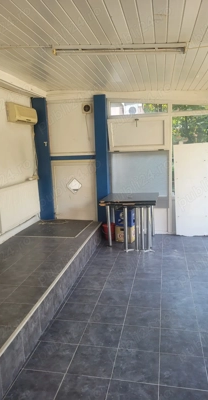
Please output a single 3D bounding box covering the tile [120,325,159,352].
[{"bbox_3d":[0.312,1.188,2.570,0.330,0.015,0.330,0,10,12],"label":"tile"}]

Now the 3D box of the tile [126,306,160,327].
[{"bbox_3d":[0.377,1.128,2.897,0.330,0.010,0.330,0,10,12],"label":"tile"}]

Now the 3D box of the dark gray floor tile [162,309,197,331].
[{"bbox_3d":[0.703,1.128,2.829,0.330,0.010,0.330,0,10,12],"label":"dark gray floor tile"}]

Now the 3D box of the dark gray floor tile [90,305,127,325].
[{"bbox_3d":[0.052,1.131,2.958,0.330,0.015,0.330,0,10,12],"label":"dark gray floor tile"}]

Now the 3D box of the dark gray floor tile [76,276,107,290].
[{"bbox_3d":[-0.142,1.018,3.668,0.330,0.015,0.330,0,10,12],"label":"dark gray floor tile"}]

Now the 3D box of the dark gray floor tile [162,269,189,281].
[{"bbox_3d":[0.901,0.954,3.793,0.330,0.010,0.330,0,10,12],"label":"dark gray floor tile"}]

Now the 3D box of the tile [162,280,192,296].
[{"bbox_3d":[0.837,1.016,3.466,0.330,0.015,0.330,0,10,12],"label":"tile"}]

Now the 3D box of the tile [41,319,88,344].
[{"bbox_3d":[-0.342,1.187,2.710,0.330,0.010,0.330,0,10,12],"label":"tile"}]

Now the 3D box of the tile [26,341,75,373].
[{"bbox_3d":[-0.406,1.246,2.383,0.330,0.015,0.330,0,10,12],"label":"tile"}]

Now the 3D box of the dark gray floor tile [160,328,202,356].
[{"bbox_3d":[0.638,1.187,2.502,0.330,0.015,0.330,0,10,12],"label":"dark gray floor tile"}]

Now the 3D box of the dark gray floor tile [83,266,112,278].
[{"bbox_3d":[-0.086,0.953,3.978,0.335,0.015,0.329,0,10,12],"label":"dark gray floor tile"}]

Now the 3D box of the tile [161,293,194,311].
[{"bbox_3d":[0.769,1.072,3.143,0.335,0.015,0.329,0,10,12],"label":"tile"}]

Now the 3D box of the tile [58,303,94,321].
[{"bbox_3d":[-0.281,1.131,3.028,0.335,0.015,0.329,0,10,12],"label":"tile"}]

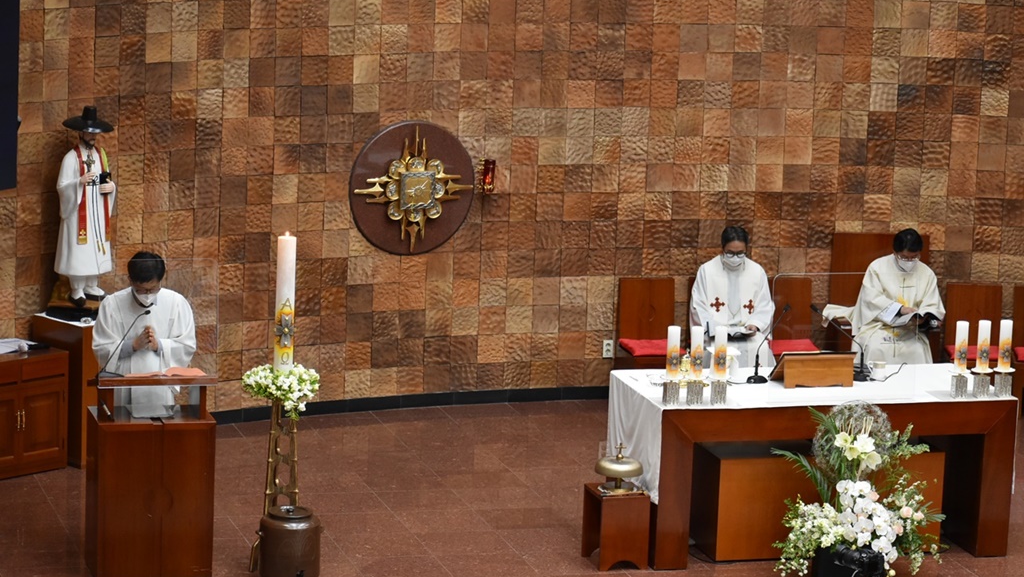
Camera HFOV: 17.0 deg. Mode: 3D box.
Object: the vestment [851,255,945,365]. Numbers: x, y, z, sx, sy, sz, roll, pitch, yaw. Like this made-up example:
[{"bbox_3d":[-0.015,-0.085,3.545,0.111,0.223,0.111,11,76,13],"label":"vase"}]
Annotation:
[{"bbox_3d":[2.680,0.283,23.820,0.647,1.034,0.687,1,11,-6],"label":"vestment"}]

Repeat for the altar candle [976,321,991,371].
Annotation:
[{"bbox_3d":[2.754,0.336,19.956,0.071,0.285,0.071,2,11,0],"label":"altar candle"}]

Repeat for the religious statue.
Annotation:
[{"bbox_3d":[-2.664,-0.507,21.393,0.380,1.250,0.350,-6,13,-38],"label":"religious statue"}]

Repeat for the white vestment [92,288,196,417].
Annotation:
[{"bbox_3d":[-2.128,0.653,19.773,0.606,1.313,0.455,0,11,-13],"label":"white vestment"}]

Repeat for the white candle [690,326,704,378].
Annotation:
[{"bbox_3d":[1.058,0.365,19.479,0.071,0.285,0.071,2,11,0],"label":"white candle"}]

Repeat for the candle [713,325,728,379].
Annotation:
[{"bbox_3d":[1.222,0.375,19.930,0.074,0.306,0.074,-1,12,-16],"label":"candle"}]

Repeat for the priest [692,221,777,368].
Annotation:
[{"bbox_3d":[1.522,0.233,23.455,0.600,1.320,0.760,0,11,-13],"label":"priest"}]

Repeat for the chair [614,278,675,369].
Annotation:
[{"bbox_3d":[0.983,0.412,23.817,0.414,0.920,0.525,0,11,-14],"label":"chair"}]

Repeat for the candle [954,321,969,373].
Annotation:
[{"bbox_3d":[2.681,0.347,20.331,0.074,0.299,0.074,2,11,0],"label":"candle"}]

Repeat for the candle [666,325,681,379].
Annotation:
[{"bbox_3d":[0.943,0.374,19.867,0.074,0.305,0.074,2,11,0],"label":"candle"}]

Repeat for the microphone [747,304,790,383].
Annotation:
[{"bbox_3d":[1.548,0.326,20.574,0.273,0.460,0.111,-6,14,-35],"label":"microphone"}]

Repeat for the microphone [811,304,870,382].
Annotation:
[{"bbox_3d":[1.981,0.316,20.442,0.380,0.410,0.130,6,11,18],"label":"microphone"}]

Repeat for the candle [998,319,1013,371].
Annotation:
[{"bbox_3d":[2.952,0.340,20.396,0.074,0.297,0.074,-1,12,-16],"label":"candle"}]

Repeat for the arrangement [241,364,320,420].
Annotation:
[{"bbox_3d":[-1.292,0.577,19.145,0.440,0.260,0.430,-1,11,-16],"label":"arrangement"}]

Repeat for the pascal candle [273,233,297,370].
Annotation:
[{"bbox_3d":[-1.284,0.097,19.403,0.106,0.838,0.106,1,11,-7],"label":"pascal candle"}]

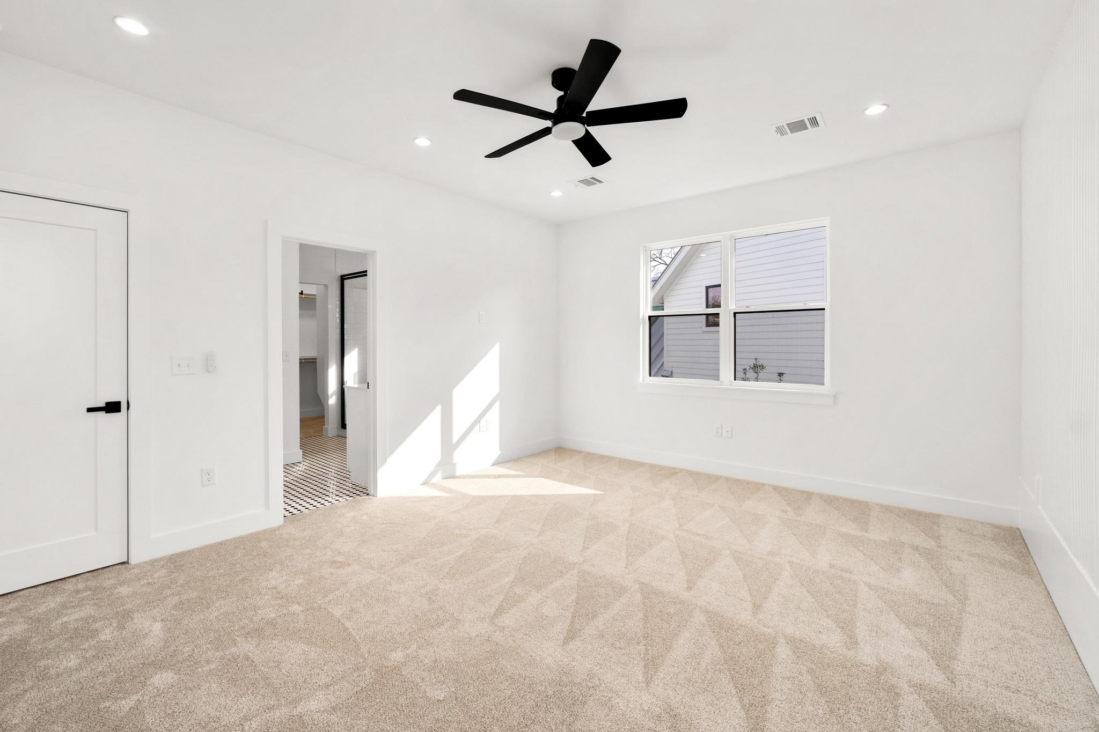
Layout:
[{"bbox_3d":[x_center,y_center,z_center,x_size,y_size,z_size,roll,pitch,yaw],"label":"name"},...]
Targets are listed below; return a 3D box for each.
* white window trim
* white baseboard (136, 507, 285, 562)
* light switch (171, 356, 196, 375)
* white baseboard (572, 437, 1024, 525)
[{"bbox_3d":[1.687,-0.491,4.448,1.840,1.600,0.080,2,3,40],"label":"white window trim"},{"bbox_3d":[-2.154,1.075,2.958,0.020,0.125,0.790,2,3,40],"label":"white baseboard"},{"bbox_3d":[-2.259,0.000,2.834,0.014,0.115,0.120,2,3,40],"label":"light switch"},{"bbox_3d":[1.670,0.995,4.427,4.040,0.135,0.020,2,3,40],"label":"white baseboard"}]

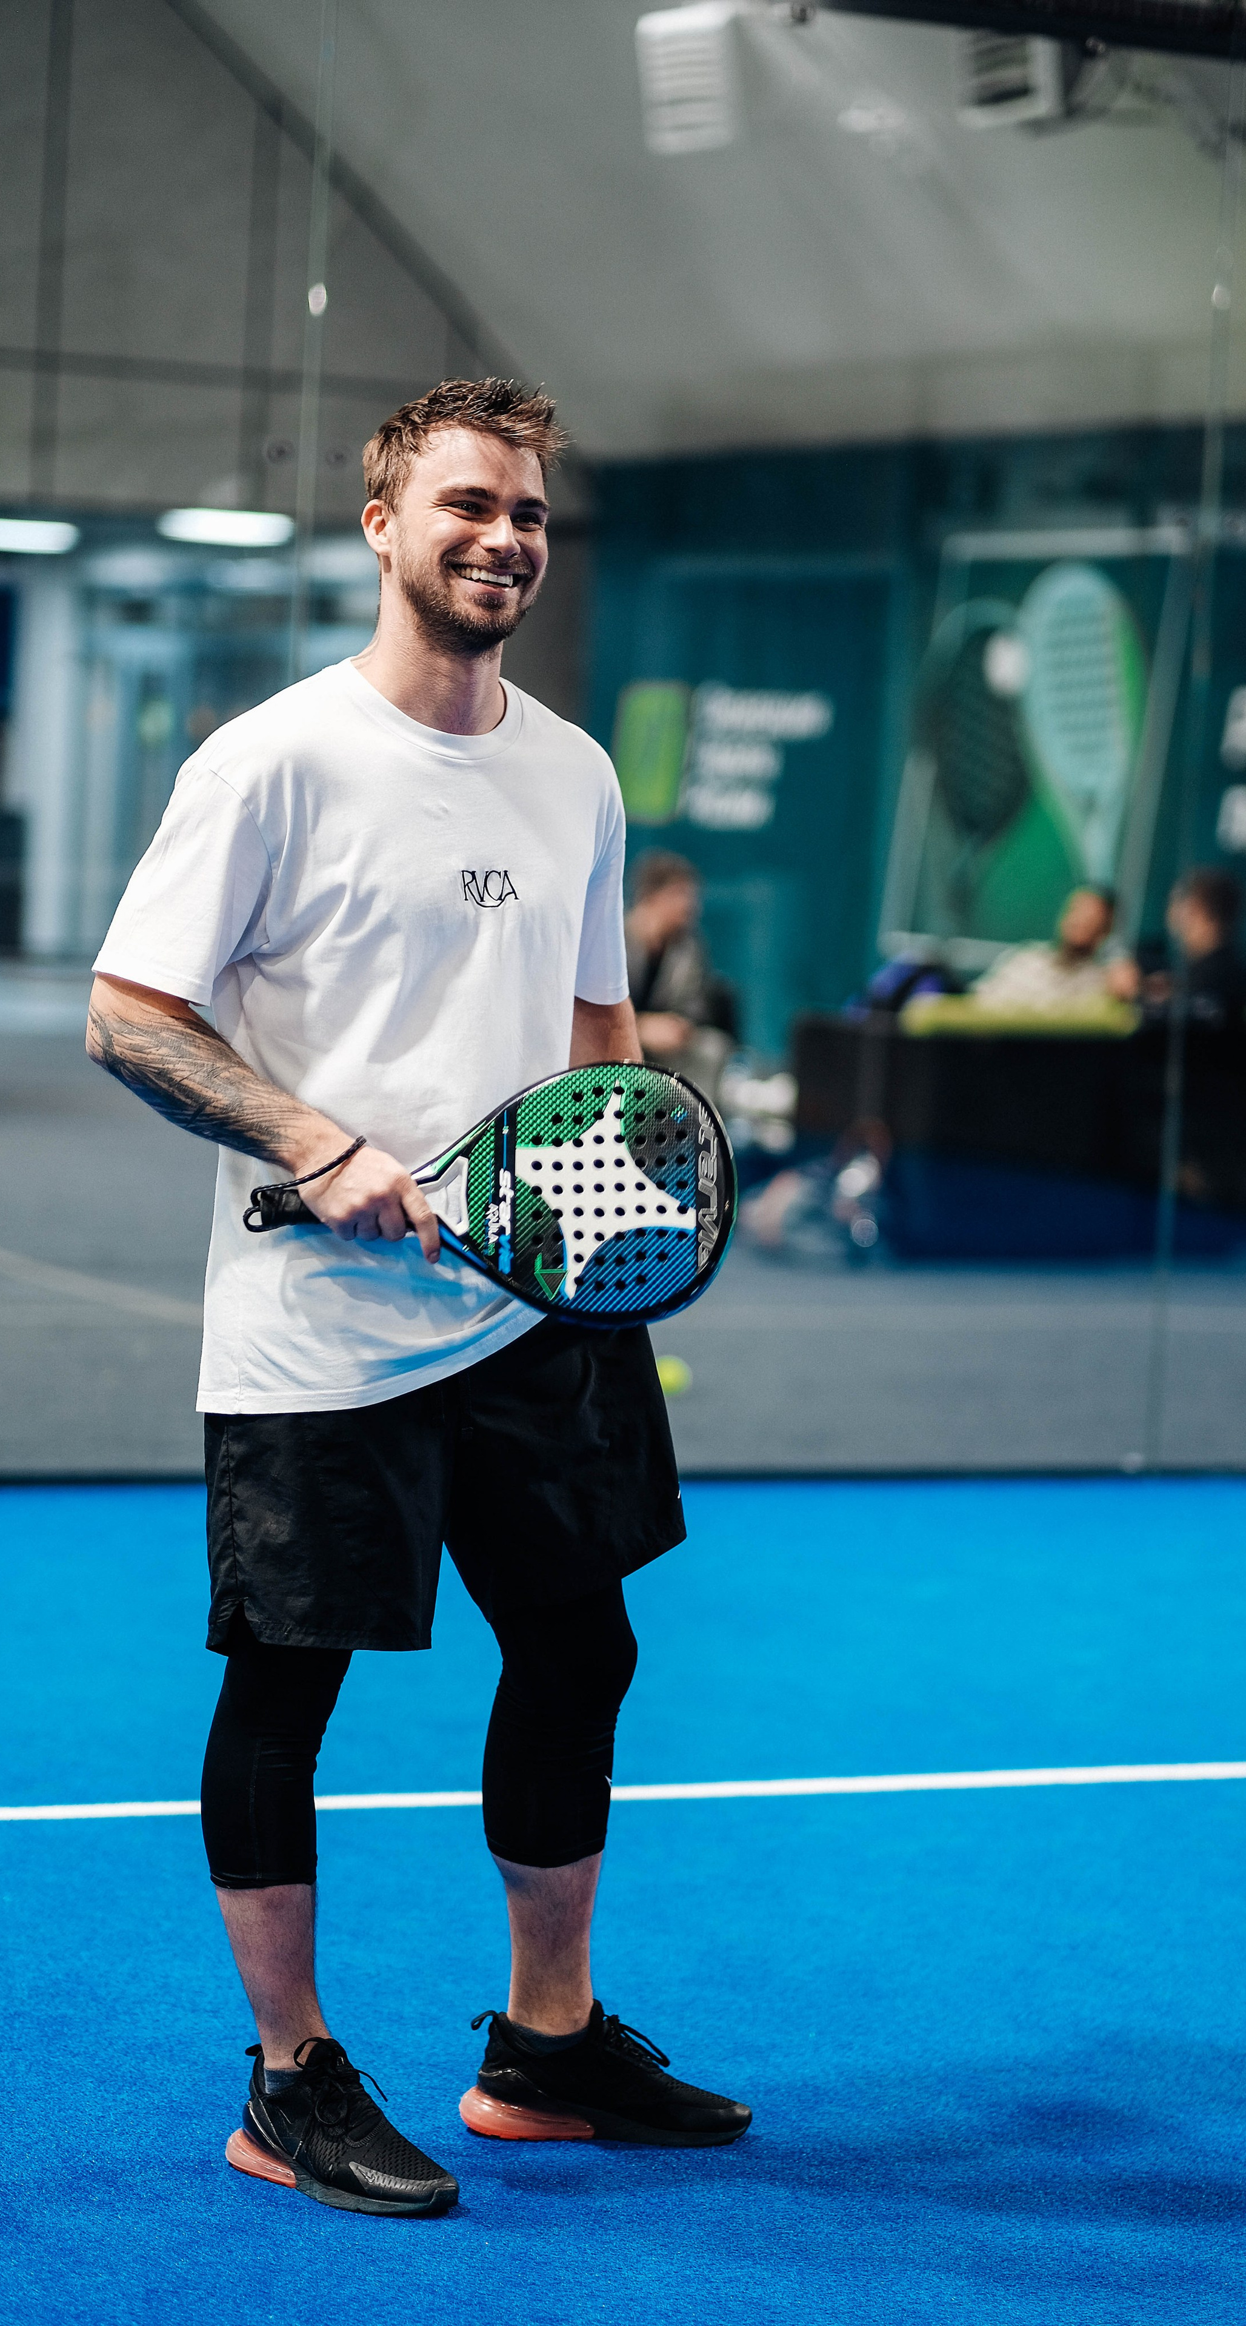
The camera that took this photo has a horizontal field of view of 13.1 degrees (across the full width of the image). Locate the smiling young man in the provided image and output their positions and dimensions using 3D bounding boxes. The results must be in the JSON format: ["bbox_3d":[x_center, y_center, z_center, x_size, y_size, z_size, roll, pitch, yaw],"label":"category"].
[{"bbox_3d":[-0.153,0.114,5.455,0.450,1.785,0.650,7,5,44],"label":"smiling young man"}]

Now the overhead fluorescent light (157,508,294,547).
[{"bbox_3d":[-2.263,-3.667,31.037,0.620,0.090,0.600,1,4,-22],"label":"overhead fluorescent light"}]

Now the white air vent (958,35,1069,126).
[{"bbox_3d":[1.654,-4.341,21.218,0.360,0.600,0.740,-5,7,-27],"label":"white air vent"}]

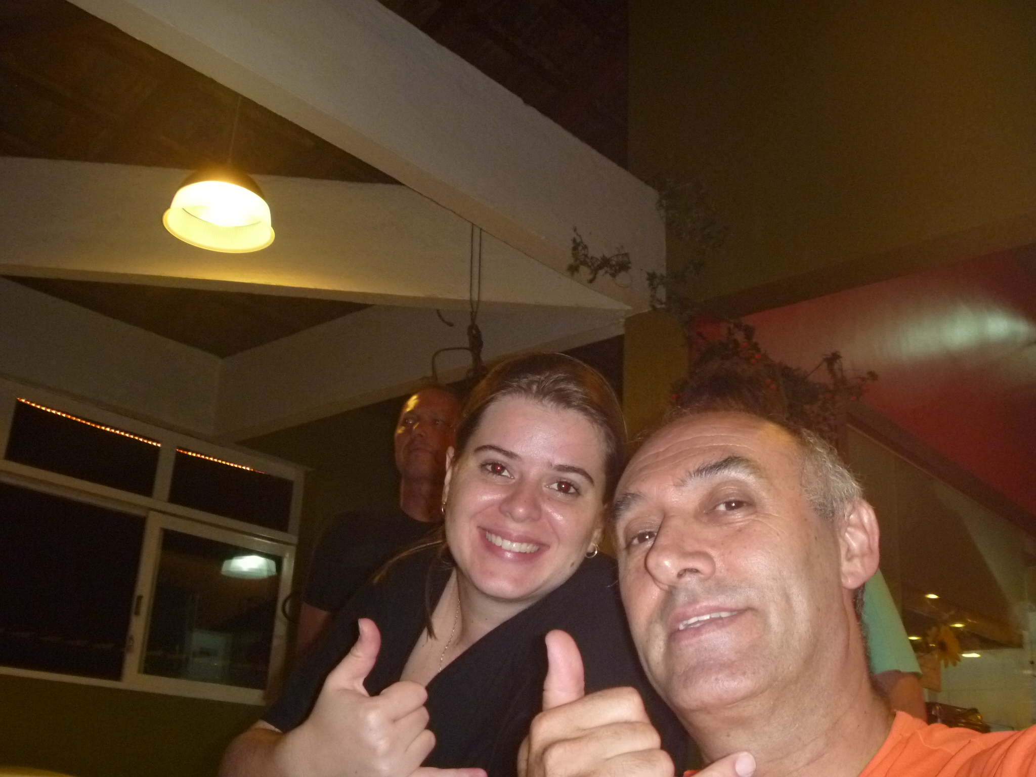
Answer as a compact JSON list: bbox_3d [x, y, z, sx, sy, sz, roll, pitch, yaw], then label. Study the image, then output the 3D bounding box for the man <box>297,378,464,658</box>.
[{"bbox_3d":[-0.229,0.820,1.840,0.560,1.760,0.340,1,-21,6],"label":"man"}]

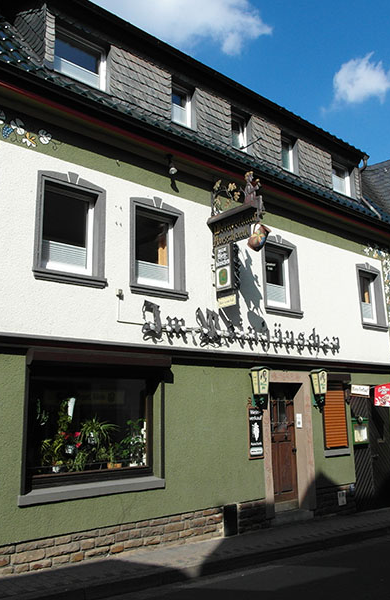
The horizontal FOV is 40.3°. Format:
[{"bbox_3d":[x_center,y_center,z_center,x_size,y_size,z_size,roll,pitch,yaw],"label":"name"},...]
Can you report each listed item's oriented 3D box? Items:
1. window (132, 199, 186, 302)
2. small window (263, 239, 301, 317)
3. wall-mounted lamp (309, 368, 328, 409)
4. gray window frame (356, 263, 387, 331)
[{"bbox_3d":[-0.547,-0.760,8.042,1.041,1.460,0.170,9,-15,-39],"label":"window"},{"bbox_3d":[1.599,-0.432,9.829,1.035,1.448,0.170,9,-15,-39],"label":"small window"},{"bbox_3d":[2.230,1.602,9.694,0.240,0.710,0.280,9,-15,-39],"label":"wall-mounted lamp"},{"bbox_3d":[3.880,-0.058,11.724,1.035,1.460,0.170,9,-15,-39],"label":"gray window frame"}]

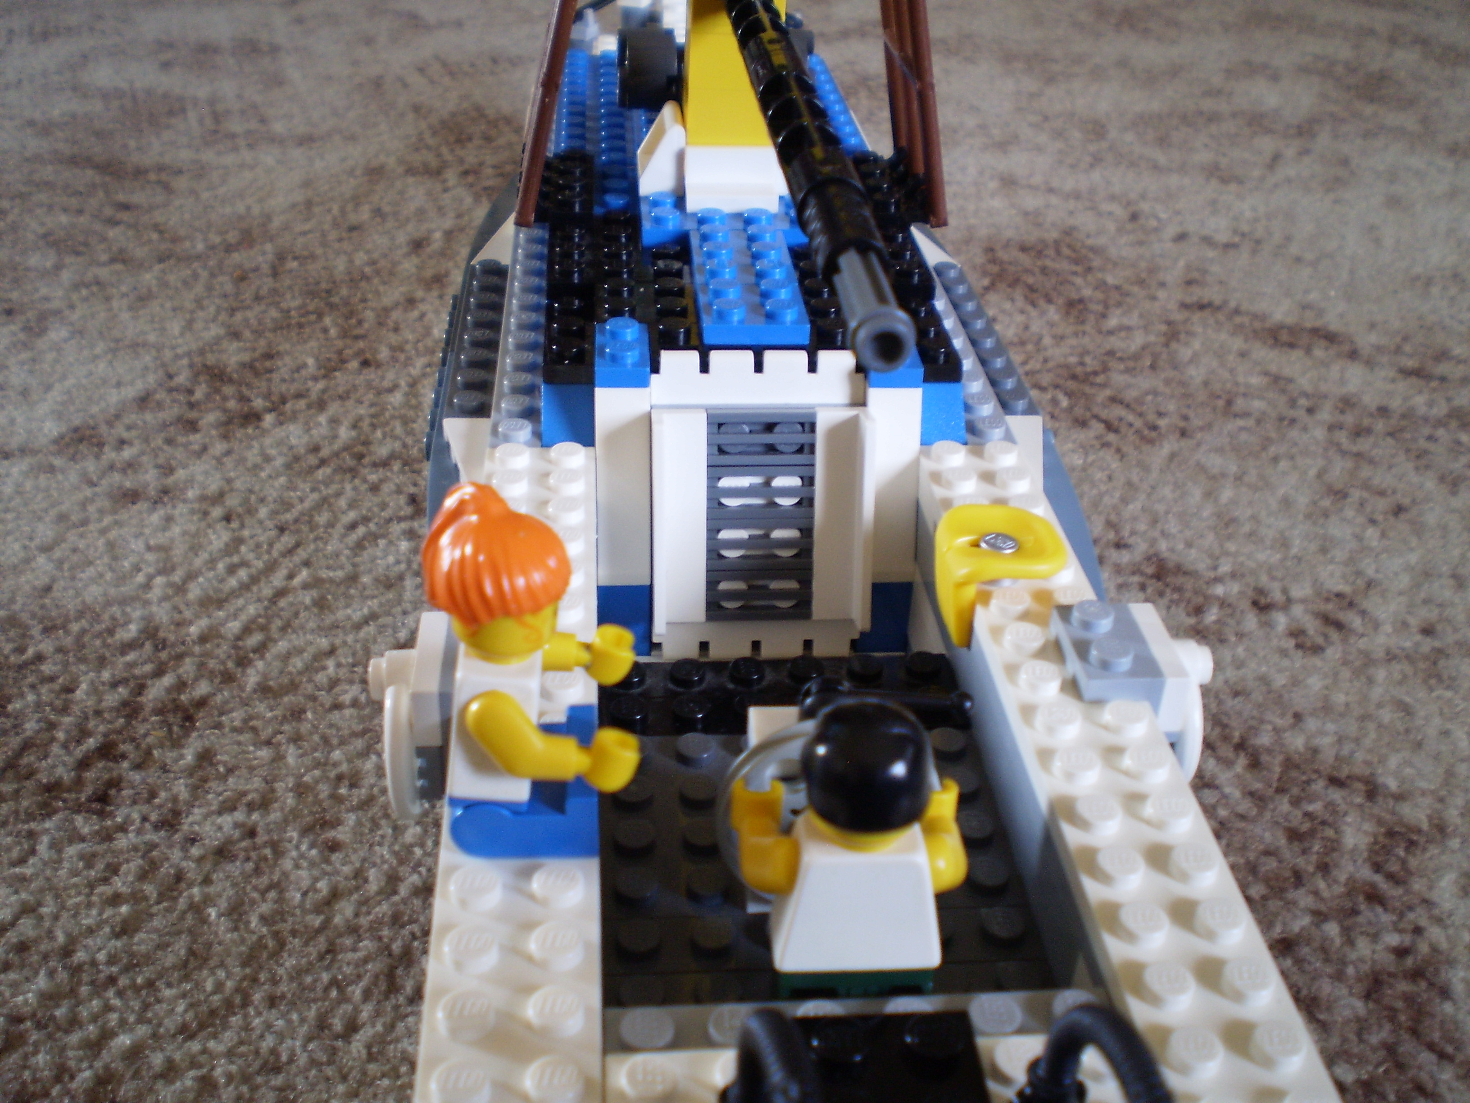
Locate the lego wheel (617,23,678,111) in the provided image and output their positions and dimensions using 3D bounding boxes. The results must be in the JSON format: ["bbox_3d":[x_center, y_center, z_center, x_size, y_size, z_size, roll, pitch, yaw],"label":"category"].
[{"bbox_3d":[-0.015,-0.087,0.276,0.010,0.015,0.015,-1,32,-5],"label":"lego wheel"}]

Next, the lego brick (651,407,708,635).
[{"bbox_3d":[-0.008,-0.005,0.224,0.008,0.032,0.009,-1,15,-5],"label":"lego brick"}]

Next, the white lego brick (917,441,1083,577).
[{"bbox_3d":[0.036,-0.005,0.217,0.016,0.007,0.035,0,31,-5],"label":"white lego brick"}]

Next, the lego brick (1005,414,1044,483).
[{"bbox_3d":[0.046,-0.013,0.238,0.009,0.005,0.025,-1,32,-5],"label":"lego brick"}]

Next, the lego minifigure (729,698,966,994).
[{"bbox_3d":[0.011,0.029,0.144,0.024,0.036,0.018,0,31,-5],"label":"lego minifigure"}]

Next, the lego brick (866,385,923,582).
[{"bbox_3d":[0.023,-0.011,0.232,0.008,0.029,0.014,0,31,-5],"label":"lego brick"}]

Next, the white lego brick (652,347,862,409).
[{"bbox_3d":[0.003,-0.027,0.225,0.032,0.008,0.007,0,22,-5],"label":"white lego brick"}]

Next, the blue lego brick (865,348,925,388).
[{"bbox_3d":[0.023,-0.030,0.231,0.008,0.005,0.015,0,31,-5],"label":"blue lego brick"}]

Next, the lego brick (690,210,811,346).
[{"bbox_3d":[0.001,-0.045,0.248,0.016,0.005,0.048,0,31,-5],"label":"lego brick"}]

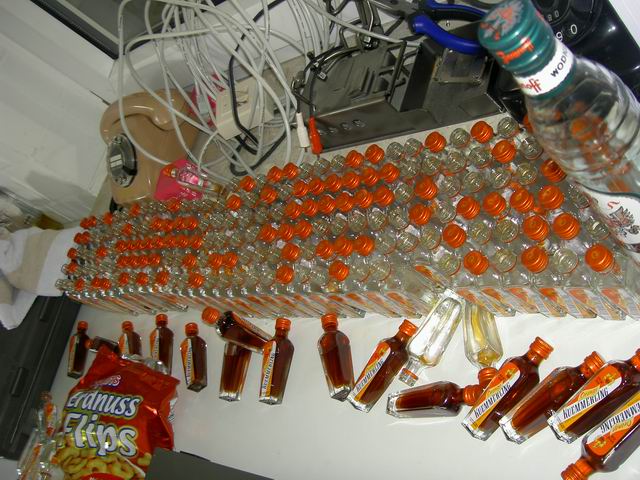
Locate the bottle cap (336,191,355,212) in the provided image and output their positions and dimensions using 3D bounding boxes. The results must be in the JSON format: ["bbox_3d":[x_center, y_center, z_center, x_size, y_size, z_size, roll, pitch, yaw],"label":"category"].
[{"bbox_3d":[0.027,-0.040,0.769,0.018,0.012,0.018,-6,59,44],"label":"bottle cap"}]

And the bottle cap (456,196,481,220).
[{"bbox_3d":[0.125,-0.027,0.606,0.018,0.010,0.018,-6,58,43],"label":"bottle cap"}]

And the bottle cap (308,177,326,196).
[{"bbox_3d":[-0.003,-0.059,0.791,0.018,0.012,0.018,-26,48,33],"label":"bottle cap"}]

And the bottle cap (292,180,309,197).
[{"bbox_3d":[-0.019,-0.052,0.741,0.016,0.010,0.016,-26,50,36],"label":"bottle cap"}]

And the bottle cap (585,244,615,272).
[{"bbox_3d":[0.185,0.013,0.478,0.016,0.010,0.016,-5,64,46],"label":"bottle cap"}]

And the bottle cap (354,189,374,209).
[{"bbox_3d":[0.044,-0.040,0.708,0.018,0.011,0.018,-6,59,44],"label":"bottle cap"}]

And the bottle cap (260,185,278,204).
[{"bbox_3d":[-0.054,-0.048,0.776,0.016,0.010,0.016,-26,50,36],"label":"bottle cap"}]

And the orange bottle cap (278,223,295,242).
[{"bbox_3d":[-0.035,-0.008,0.757,0.018,0.010,0.018,-26,46,31],"label":"orange bottle cap"}]

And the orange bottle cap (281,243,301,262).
[{"bbox_3d":[-0.029,0.013,0.736,0.018,0.010,0.018,-6,58,43],"label":"orange bottle cap"}]

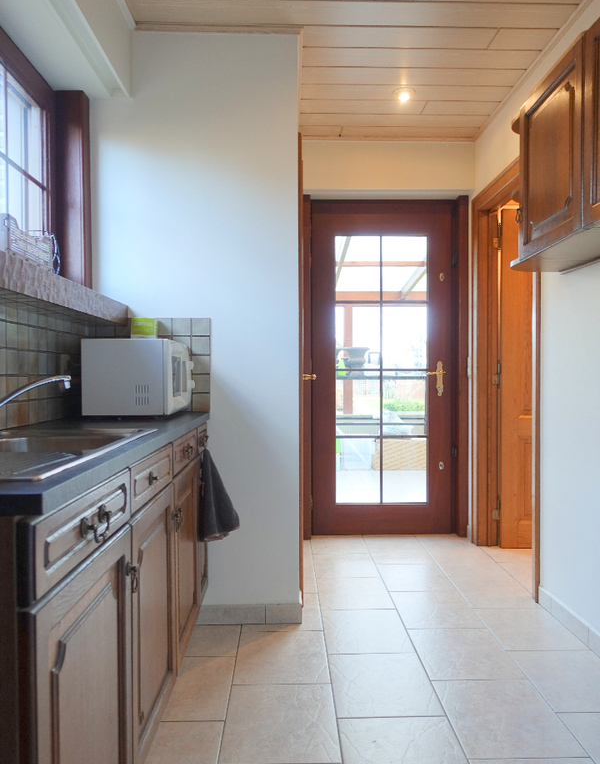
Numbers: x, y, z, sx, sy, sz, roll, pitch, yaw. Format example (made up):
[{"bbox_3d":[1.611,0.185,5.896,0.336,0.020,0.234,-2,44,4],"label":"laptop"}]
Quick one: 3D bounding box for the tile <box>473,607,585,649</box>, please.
[{"bbox_3d":[0.909,0.992,2.417,0.308,0.011,0.402,0,1,-1],"label":"tile"}]

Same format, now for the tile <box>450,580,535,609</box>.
[{"bbox_3d":[0.925,1.004,2.868,0.331,0.010,0.411,0,1,-1],"label":"tile"}]

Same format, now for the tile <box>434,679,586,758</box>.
[{"bbox_3d":[0.613,1.017,1.824,0.331,0.010,0.411,0,1,-1],"label":"tile"}]

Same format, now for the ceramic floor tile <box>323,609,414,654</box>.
[{"bbox_3d":[0.260,0.992,2.388,0.326,0.011,0.402,0,1,-1],"label":"ceramic floor tile"}]

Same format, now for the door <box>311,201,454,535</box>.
[{"bbox_3d":[0.535,-0.086,3.890,0.922,2.158,0.050,0,1,-1],"label":"door"}]

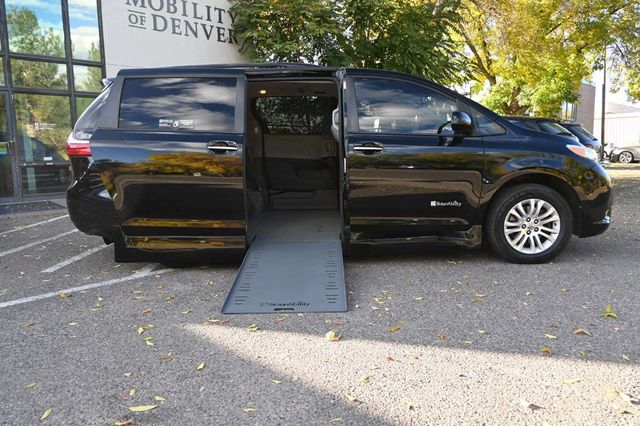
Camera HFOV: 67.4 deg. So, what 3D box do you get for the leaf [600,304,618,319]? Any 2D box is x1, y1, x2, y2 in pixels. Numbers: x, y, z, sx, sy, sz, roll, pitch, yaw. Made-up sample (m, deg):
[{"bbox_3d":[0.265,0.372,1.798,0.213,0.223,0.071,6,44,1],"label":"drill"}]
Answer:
[{"bbox_3d":[1.756,0.599,2.909,0.088,0.030,0.120,4,9,32],"label":"leaf"}]

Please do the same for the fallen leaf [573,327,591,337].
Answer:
[{"bbox_3d":[1.447,0.652,2.644,0.105,0.025,0.060,-1,8,0],"label":"fallen leaf"}]

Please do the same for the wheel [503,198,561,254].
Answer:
[{"bbox_3d":[1.847,0.111,4.239,0.490,0.490,0.180,-1,8,1],"label":"wheel"}]

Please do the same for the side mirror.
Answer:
[{"bbox_3d":[1.177,-0.738,3.978,0.170,0.200,0.240,-1,8,1],"label":"side mirror"}]

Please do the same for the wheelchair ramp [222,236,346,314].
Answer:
[{"bbox_3d":[-0.212,0.450,3.666,0.785,0.050,1.358,-1,16,1],"label":"wheelchair ramp"}]

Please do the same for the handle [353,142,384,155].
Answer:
[{"bbox_3d":[0.410,-0.546,4.060,0.260,0.090,0.060,-1,7,1],"label":"handle"}]

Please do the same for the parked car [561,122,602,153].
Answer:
[{"bbox_3d":[7.785,-2.433,18.203,4.700,1.700,1.880,7,11,43],"label":"parked car"}]

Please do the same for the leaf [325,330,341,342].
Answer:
[{"bbox_3d":[0.070,0.664,2.578,0.085,0.030,0.085,-1,7,1],"label":"leaf"}]

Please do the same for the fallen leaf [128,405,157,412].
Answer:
[{"bbox_3d":[-0.718,0.788,1.938,0.113,0.012,0.040,-2,8,-11],"label":"fallen leaf"}]

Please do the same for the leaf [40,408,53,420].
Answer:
[{"bbox_3d":[-1.058,0.779,1.855,0.030,0.015,0.066,-1,7,0],"label":"leaf"}]

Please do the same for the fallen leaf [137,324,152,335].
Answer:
[{"bbox_3d":[-0.996,0.664,2.727,0.078,0.020,0.085,-4,8,-21],"label":"fallen leaf"}]

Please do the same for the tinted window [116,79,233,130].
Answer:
[{"bbox_3d":[-1.189,-0.907,4.011,0.965,0.430,0.040,-1,-7,1],"label":"tinted window"}]

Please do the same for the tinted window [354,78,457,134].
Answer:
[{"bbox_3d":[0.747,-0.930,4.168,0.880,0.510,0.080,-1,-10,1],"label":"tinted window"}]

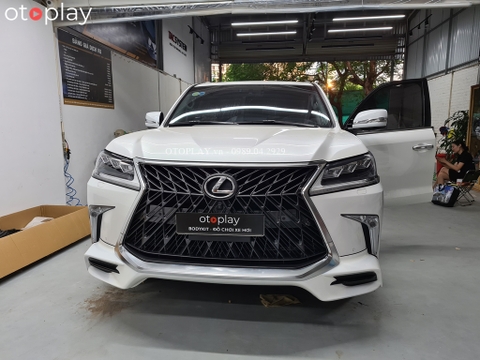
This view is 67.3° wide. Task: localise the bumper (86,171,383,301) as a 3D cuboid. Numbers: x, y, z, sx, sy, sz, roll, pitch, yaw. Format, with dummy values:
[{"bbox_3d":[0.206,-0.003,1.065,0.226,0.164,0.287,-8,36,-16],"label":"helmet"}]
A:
[{"bbox_3d":[-0.082,0.314,2.211,1.920,0.680,0.580,1,8,7],"label":"bumper"}]

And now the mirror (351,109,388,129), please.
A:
[{"bbox_3d":[1.148,-0.542,3.195,0.300,0.190,0.190,1,8,6],"label":"mirror"}]

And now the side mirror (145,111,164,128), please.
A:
[{"bbox_3d":[-0.900,-0.639,3.809,0.210,0.180,0.200,1,8,7],"label":"side mirror"}]

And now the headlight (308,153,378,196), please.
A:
[{"bbox_3d":[0.633,-0.036,2.144,0.460,0.250,0.400,1,8,7],"label":"headlight"}]

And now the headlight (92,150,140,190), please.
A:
[{"bbox_3d":[-0.776,-0.068,2.316,0.460,0.250,0.400,1,8,7],"label":"headlight"}]

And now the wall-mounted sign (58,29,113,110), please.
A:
[{"bbox_3d":[-2.183,-1.545,5.289,0.030,0.934,1.370,1,8,8],"label":"wall-mounted sign"}]

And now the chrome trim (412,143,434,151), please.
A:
[{"bbox_3d":[1.822,-0.333,3.584,0.250,0.060,0.060,-3,8,-21],"label":"chrome trim"}]

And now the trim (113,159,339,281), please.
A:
[{"bbox_3d":[-0.100,0.206,2.045,1.320,0.660,0.270,1,8,7],"label":"trim"}]

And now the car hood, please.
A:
[{"bbox_3d":[-0.003,-0.300,2.746,1.720,0.250,1.300,1,8,7],"label":"car hood"}]

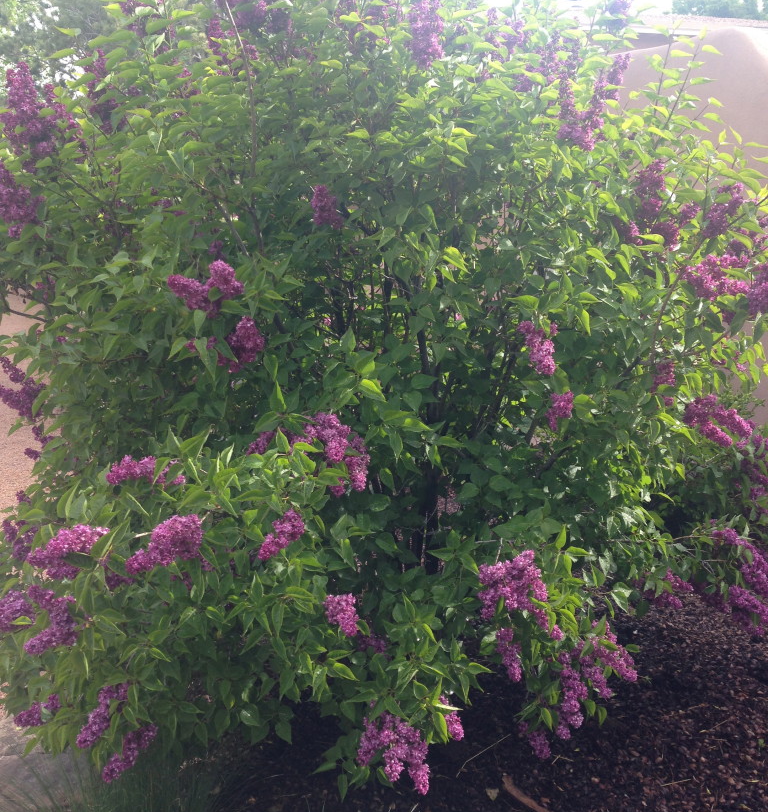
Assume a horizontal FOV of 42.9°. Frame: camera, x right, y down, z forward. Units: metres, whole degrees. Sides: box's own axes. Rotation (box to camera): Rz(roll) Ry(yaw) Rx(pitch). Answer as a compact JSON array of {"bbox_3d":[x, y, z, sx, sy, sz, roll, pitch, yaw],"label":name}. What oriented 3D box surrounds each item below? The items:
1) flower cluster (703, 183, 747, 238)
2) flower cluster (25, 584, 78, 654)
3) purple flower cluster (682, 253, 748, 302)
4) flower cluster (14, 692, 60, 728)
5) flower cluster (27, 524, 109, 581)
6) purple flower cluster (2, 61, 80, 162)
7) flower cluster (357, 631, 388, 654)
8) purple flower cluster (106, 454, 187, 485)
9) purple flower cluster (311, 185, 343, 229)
[{"bbox_3d":[1.012,-0.581,2.900,0.131,0.165,0.110,0,13,0],"label":"flower cluster"},{"bbox_3d":[-0.700,0.453,2.050,0.118,0.150,0.110,0,18,0],"label":"flower cluster"},{"bbox_3d":[0.917,-0.355,2.700,0.182,0.139,0.130,0,18,0],"label":"purple flower cluster"},{"bbox_3d":[-0.834,0.733,2.350,0.111,0.088,0.085,0,13,0],"label":"flower cluster"},{"bbox_3d":[-0.681,0.315,2.100,0.176,0.120,0.120,0,18,0],"label":"flower cluster"},{"bbox_3d":[-0.950,-0.809,2.700,0.210,0.265,0.190,0,12,0],"label":"purple flower cluster"},{"bbox_3d":[-0.027,0.557,2.300,0.085,0.070,0.070,0,18,0],"label":"flower cluster"},{"bbox_3d":[-0.537,0.145,2.200,0.176,0.070,0.090,0,18,0],"label":"purple flower cluster"},{"bbox_3d":[-0.171,-0.593,2.900,0.095,0.130,0.095,0,13,0],"label":"purple flower cluster"}]

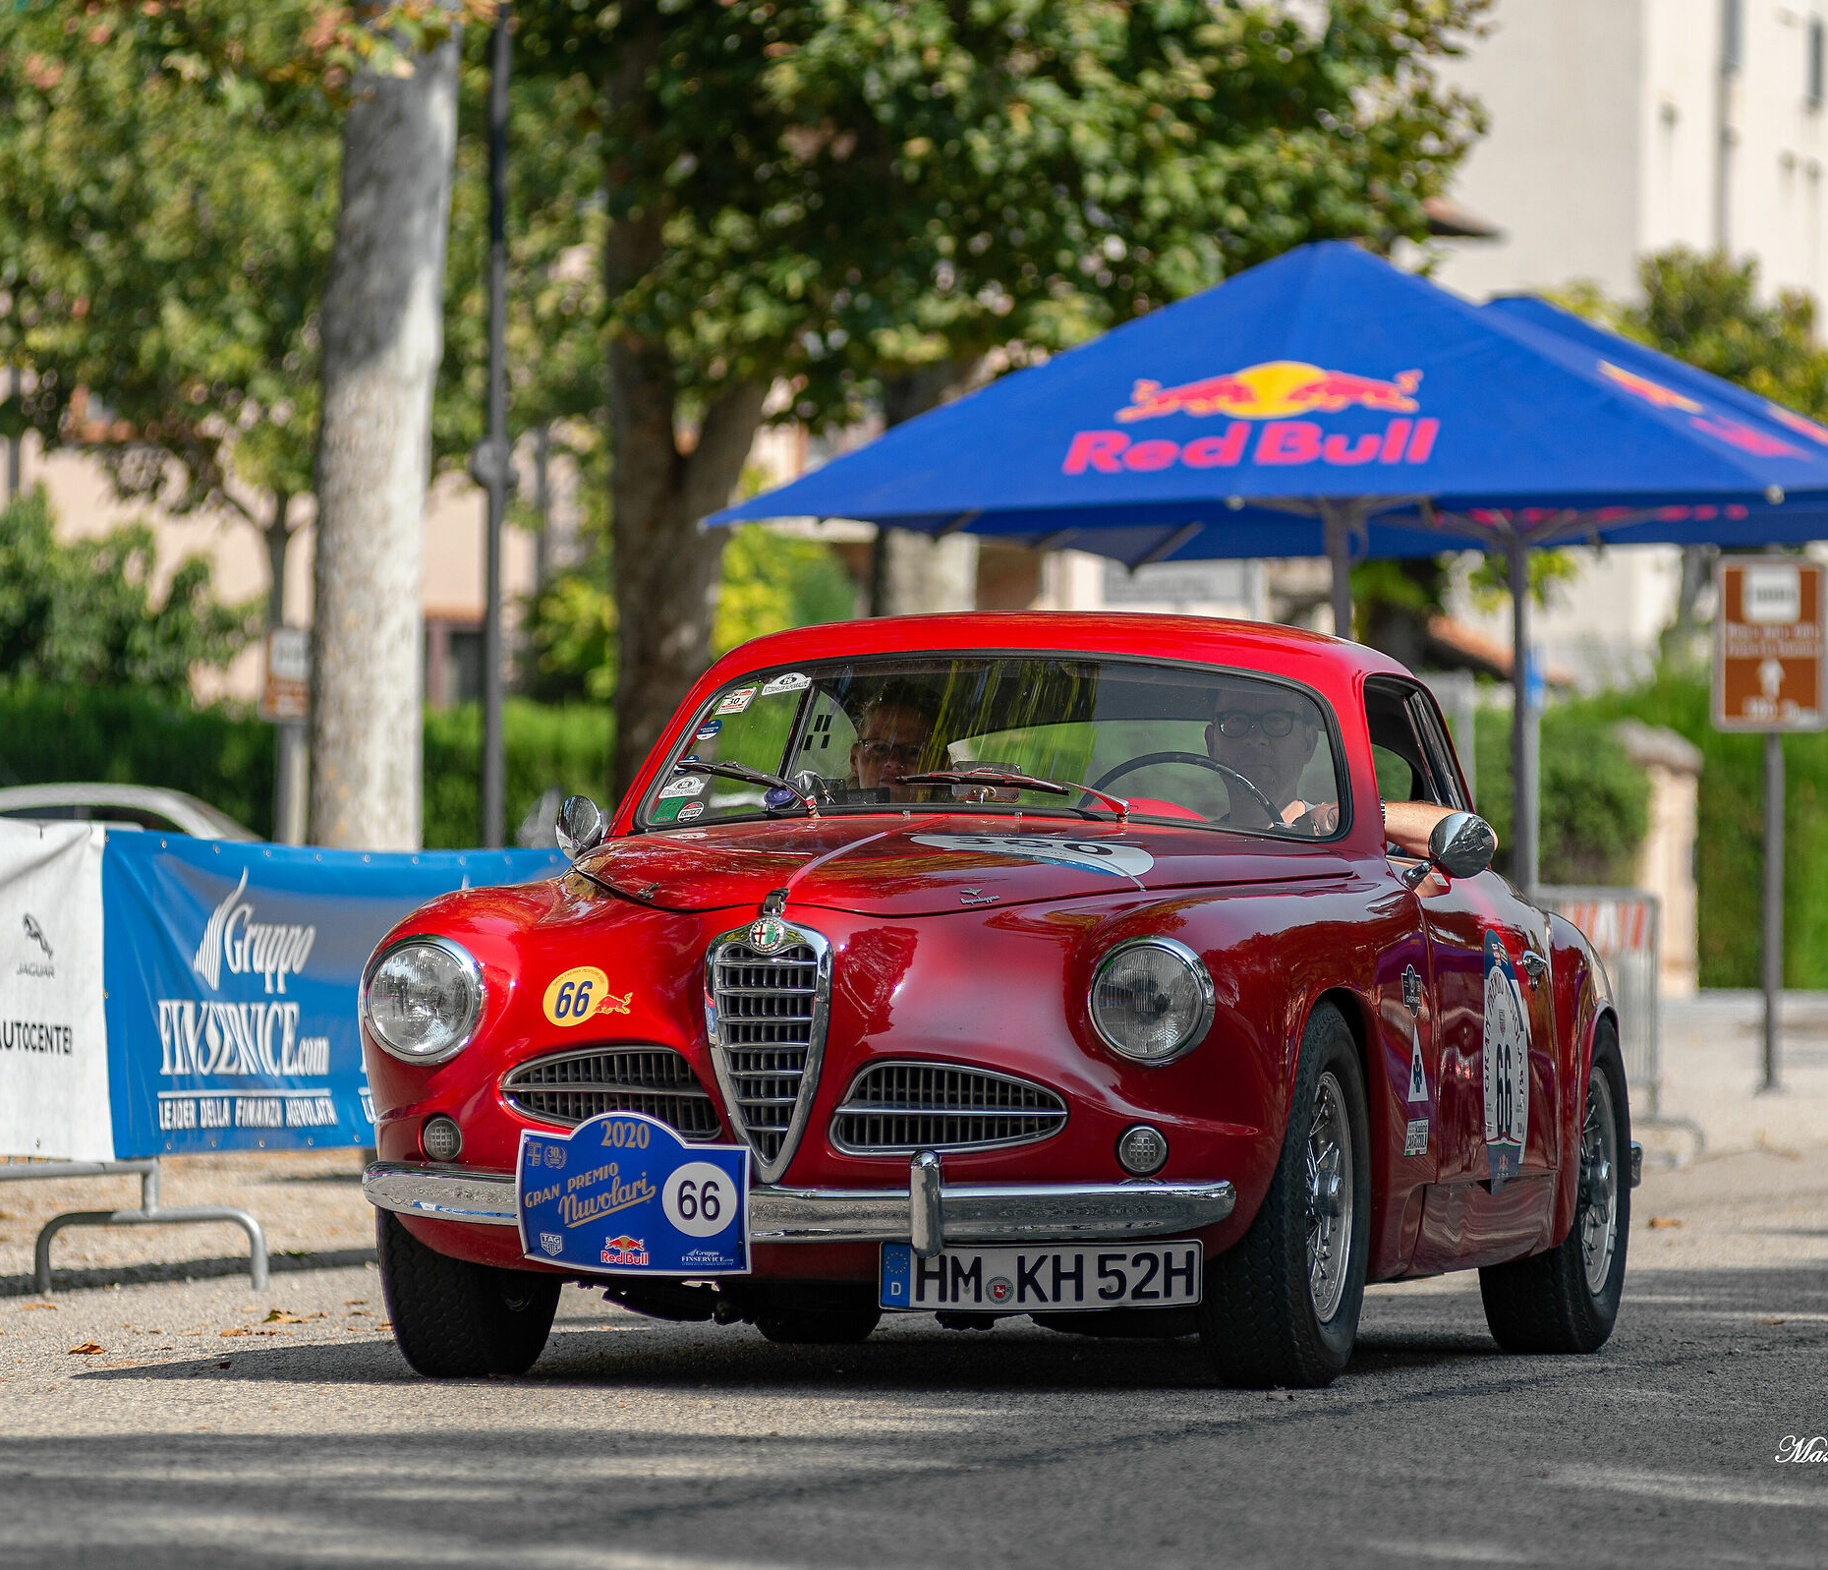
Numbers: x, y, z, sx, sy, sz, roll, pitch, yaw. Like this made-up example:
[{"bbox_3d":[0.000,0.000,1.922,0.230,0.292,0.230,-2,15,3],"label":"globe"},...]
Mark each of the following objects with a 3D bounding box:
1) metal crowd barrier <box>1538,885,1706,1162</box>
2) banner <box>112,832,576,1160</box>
[{"bbox_3d":[2.690,0.950,44.700,0.500,1.100,2.300,0,-1,17],"label":"metal crowd barrier"},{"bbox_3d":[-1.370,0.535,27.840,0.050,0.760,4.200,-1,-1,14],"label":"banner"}]

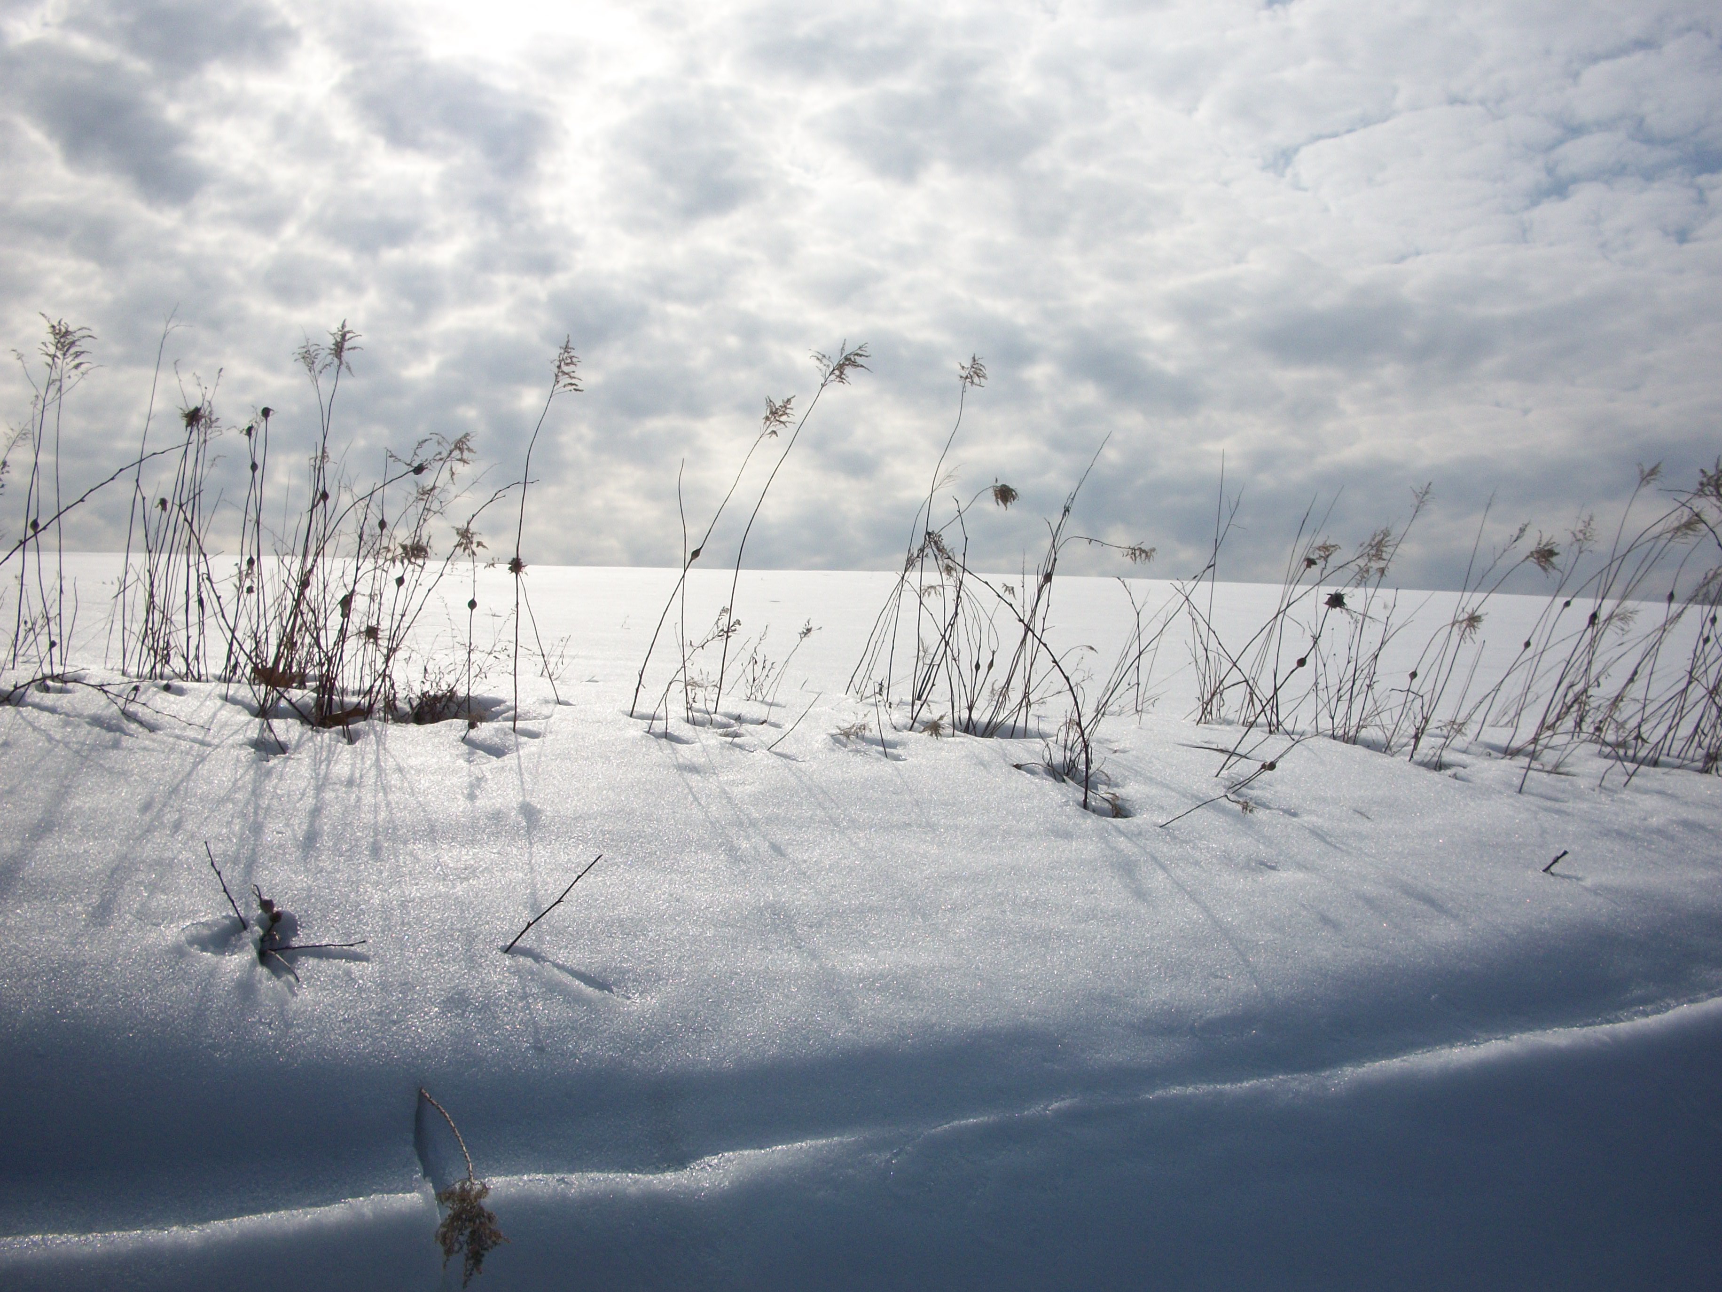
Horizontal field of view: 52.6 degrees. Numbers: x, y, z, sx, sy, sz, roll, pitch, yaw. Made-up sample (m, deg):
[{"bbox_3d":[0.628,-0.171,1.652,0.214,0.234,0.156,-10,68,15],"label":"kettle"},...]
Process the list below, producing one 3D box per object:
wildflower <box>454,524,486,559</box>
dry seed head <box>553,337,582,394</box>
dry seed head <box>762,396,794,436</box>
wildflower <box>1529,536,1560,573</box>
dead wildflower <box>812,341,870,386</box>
[{"bbox_3d":[-0.899,-0.241,4.000,0.077,0.077,0.070,1,1,0],"label":"wildflower"},{"bbox_3d":[-0.657,-0.628,3.900,0.063,0.127,0.065,1,1,0],"label":"dry seed head"},{"bbox_3d":[-0.193,-0.535,4.050,0.075,0.091,0.070,1,1,0],"label":"dry seed head"},{"bbox_3d":[1.649,-0.222,4.200,0.075,0.091,0.070,1,1,0],"label":"wildflower"},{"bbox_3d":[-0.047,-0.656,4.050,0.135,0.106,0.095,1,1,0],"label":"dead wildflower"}]

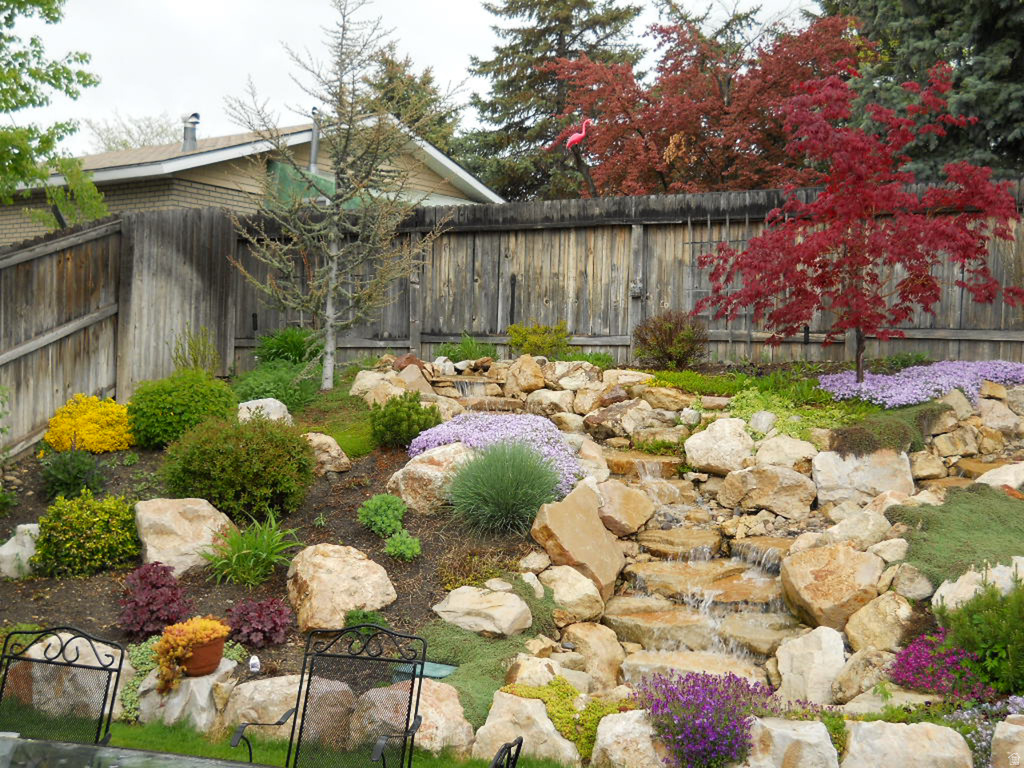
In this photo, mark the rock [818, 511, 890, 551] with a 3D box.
[{"bbox_3d":[2.302,0.998,8.750,0.465,0.270,0.400,2,1,15],"label":"rock"}]

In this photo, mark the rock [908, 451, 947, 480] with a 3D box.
[{"bbox_3d":[3.321,0.650,10.404,0.284,0.222,0.275,2,2,18],"label":"rock"}]

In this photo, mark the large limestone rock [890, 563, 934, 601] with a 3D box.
[{"bbox_3d":[2.477,1.228,8.050,0.261,0.228,0.250,2,1,17],"label":"large limestone rock"}]

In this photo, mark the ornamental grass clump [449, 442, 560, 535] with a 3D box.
[{"bbox_3d":[-0.057,0.793,9.894,0.851,0.695,0.796,2,1,0],"label":"ornamental grass clump"}]

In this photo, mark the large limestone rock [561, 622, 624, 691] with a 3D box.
[{"bbox_3d":[0.461,1.557,7.446,0.360,0.354,0.367,2,1,4],"label":"large limestone rock"}]

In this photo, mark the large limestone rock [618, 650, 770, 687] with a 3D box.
[{"bbox_3d":[1.003,1.588,7.150,0.772,0.139,0.460,2,1,12],"label":"large limestone rock"}]

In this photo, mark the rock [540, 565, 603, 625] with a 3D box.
[{"bbox_3d":[0.352,1.251,7.700,0.375,0.338,0.350,2,1,3],"label":"rock"}]

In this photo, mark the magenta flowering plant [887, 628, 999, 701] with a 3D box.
[{"bbox_3d":[2.359,1.539,7.140,0.552,0.331,0.490,2,2,19],"label":"magenta flowering plant"}]

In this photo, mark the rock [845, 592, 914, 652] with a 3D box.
[{"bbox_3d":[2.132,1.389,7.550,0.390,0.331,0.360,2,1,16],"label":"rock"}]

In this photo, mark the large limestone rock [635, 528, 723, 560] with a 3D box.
[{"bbox_3d":[1.187,1.129,9.231,0.592,0.143,0.459,2,1,8],"label":"large limestone rock"}]

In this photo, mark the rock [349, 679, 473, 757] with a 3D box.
[{"bbox_3d":[-0.542,1.775,6.950,0.630,0.390,0.460,2,-1,-4],"label":"rock"}]

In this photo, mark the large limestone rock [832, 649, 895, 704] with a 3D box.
[{"bbox_3d":[1.890,1.573,7.000,0.320,0.276,0.320,2,1,15],"label":"large limestone rock"}]

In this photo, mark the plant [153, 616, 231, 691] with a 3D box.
[{"bbox_3d":[-1.785,1.501,7.250,0.400,0.410,0.350,2,-1,-13],"label":"plant"}]

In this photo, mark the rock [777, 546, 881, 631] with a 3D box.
[{"bbox_3d":[1.945,1.244,7.900,0.606,0.497,0.520,2,1,24],"label":"rock"}]

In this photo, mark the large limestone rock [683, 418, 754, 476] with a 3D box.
[{"bbox_3d":[1.642,0.505,10.350,0.570,0.450,0.460,1,-1,9],"label":"large limestone rock"}]

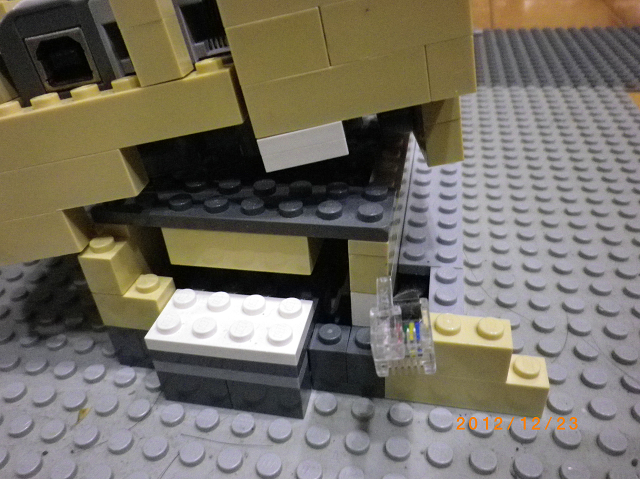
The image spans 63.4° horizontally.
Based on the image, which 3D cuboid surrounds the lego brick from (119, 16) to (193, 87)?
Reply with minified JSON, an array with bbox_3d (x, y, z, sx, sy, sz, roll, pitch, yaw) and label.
[{"bbox_3d":[-0.028,-0.034,0.092,0.008,0.010,0.009,-10,27,6],"label":"lego brick"}]

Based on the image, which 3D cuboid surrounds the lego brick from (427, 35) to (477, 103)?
[{"bbox_3d":[0.023,-0.032,0.093,0.008,0.010,0.010,-10,27,8],"label":"lego brick"}]

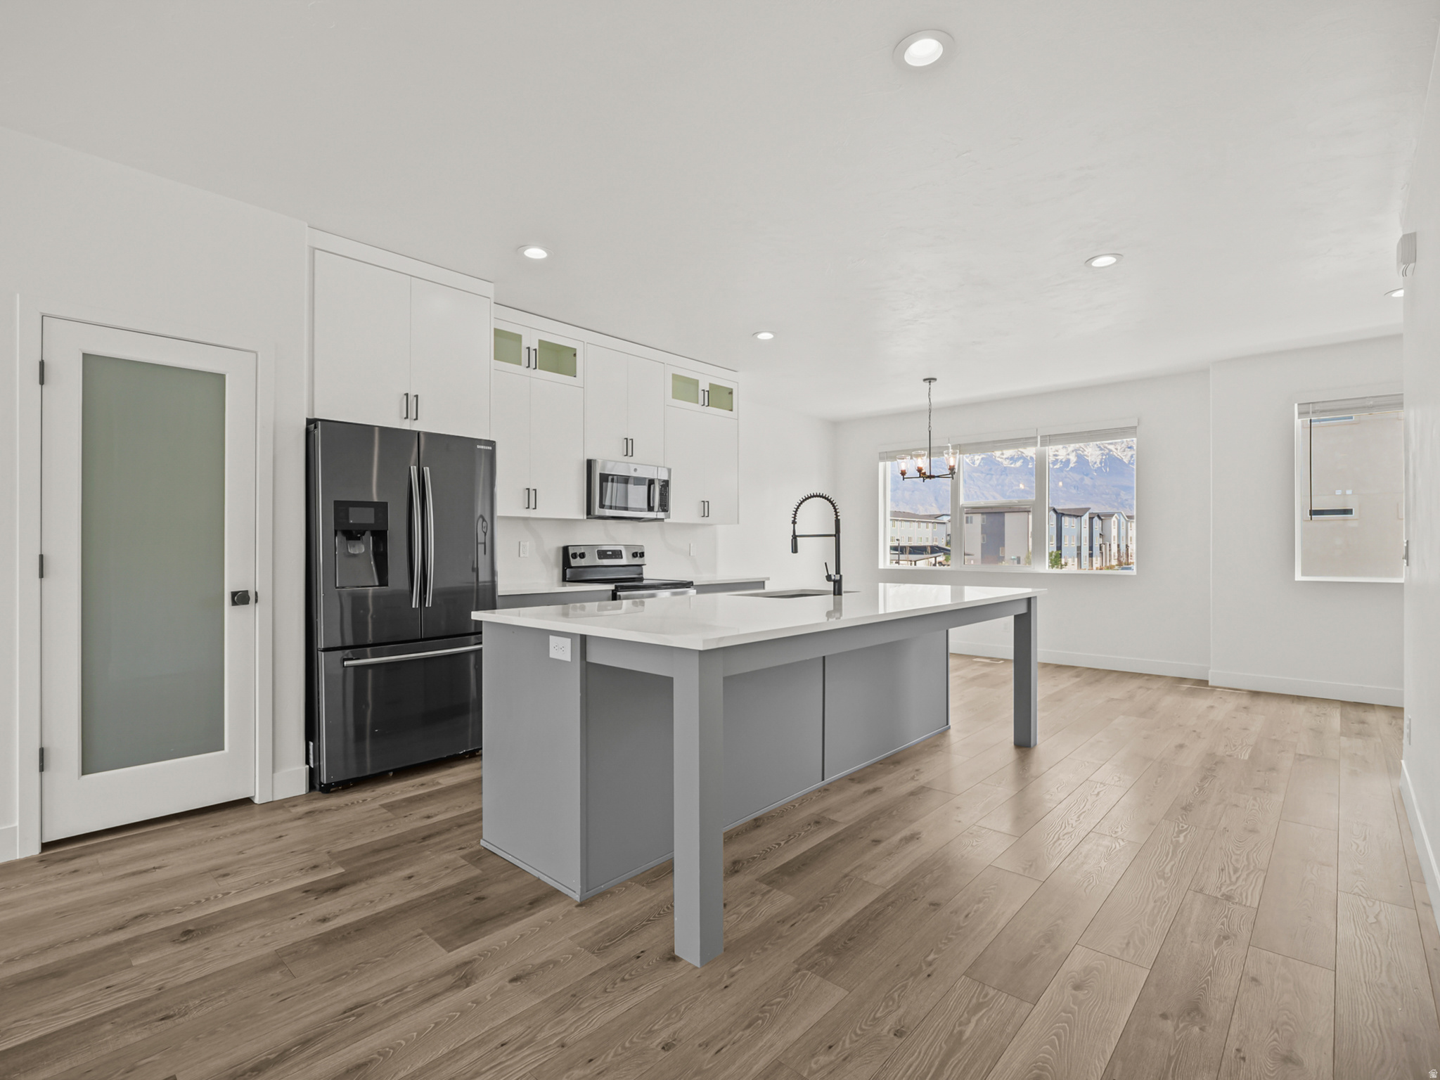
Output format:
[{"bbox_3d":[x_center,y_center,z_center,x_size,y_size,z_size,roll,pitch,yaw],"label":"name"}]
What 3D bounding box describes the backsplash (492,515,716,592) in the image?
[{"bbox_3d":[-0.883,0.086,5.297,0.022,0.461,2.558,0,0,43],"label":"backsplash"}]

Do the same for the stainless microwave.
[{"bbox_3d":[-0.781,-0.355,5.113,0.418,0.420,0.754,0,0,43],"label":"stainless microwave"}]

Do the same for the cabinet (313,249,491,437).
[{"bbox_3d":[-1.890,-1.013,3.799,0.600,0.831,0.936,0,-1,43],"label":"cabinet"}]

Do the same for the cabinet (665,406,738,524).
[{"bbox_3d":[-0.252,-0.603,5.750,0.330,0.930,0.889,0,-1,43],"label":"cabinet"}]

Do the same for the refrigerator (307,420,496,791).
[{"bbox_3d":[-1.819,0.326,3.734,0.720,1.787,0.907,0,0,43],"label":"refrigerator"}]

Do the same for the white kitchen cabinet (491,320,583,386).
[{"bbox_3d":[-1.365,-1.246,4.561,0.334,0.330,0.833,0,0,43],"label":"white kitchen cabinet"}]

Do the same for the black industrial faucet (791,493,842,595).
[{"bbox_3d":[0.529,0.021,3.833,0.345,0.573,0.130,0,-1,43],"label":"black industrial faucet"}]

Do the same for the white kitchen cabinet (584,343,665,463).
[{"bbox_3d":[-0.826,-0.996,5.130,0.330,0.819,0.784,0,-1,43],"label":"white kitchen cabinet"}]

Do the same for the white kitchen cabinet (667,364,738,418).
[{"bbox_3d":[-0.250,-1.240,5.755,0.334,0.330,0.865,0,0,43],"label":"white kitchen cabinet"}]

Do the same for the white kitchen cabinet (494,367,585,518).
[{"bbox_3d":[-1.365,-0.615,4.557,0.334,0.933,0.833,0,0,43],"label":"white kitchen cabinet"}]

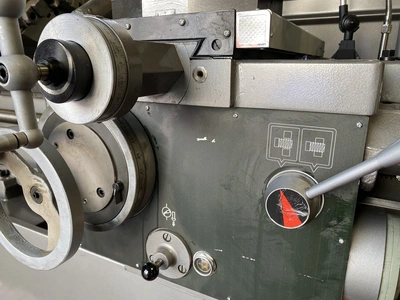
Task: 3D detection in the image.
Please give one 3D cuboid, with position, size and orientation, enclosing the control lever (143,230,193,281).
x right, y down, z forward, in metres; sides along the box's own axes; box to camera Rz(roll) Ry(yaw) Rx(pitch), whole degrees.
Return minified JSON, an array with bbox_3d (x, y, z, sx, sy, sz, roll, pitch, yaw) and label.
[{"bbox_3d":[-0.061,0.163,0.432,0.078,0.078,0.061,8,13,26],"label":"control lever"}]

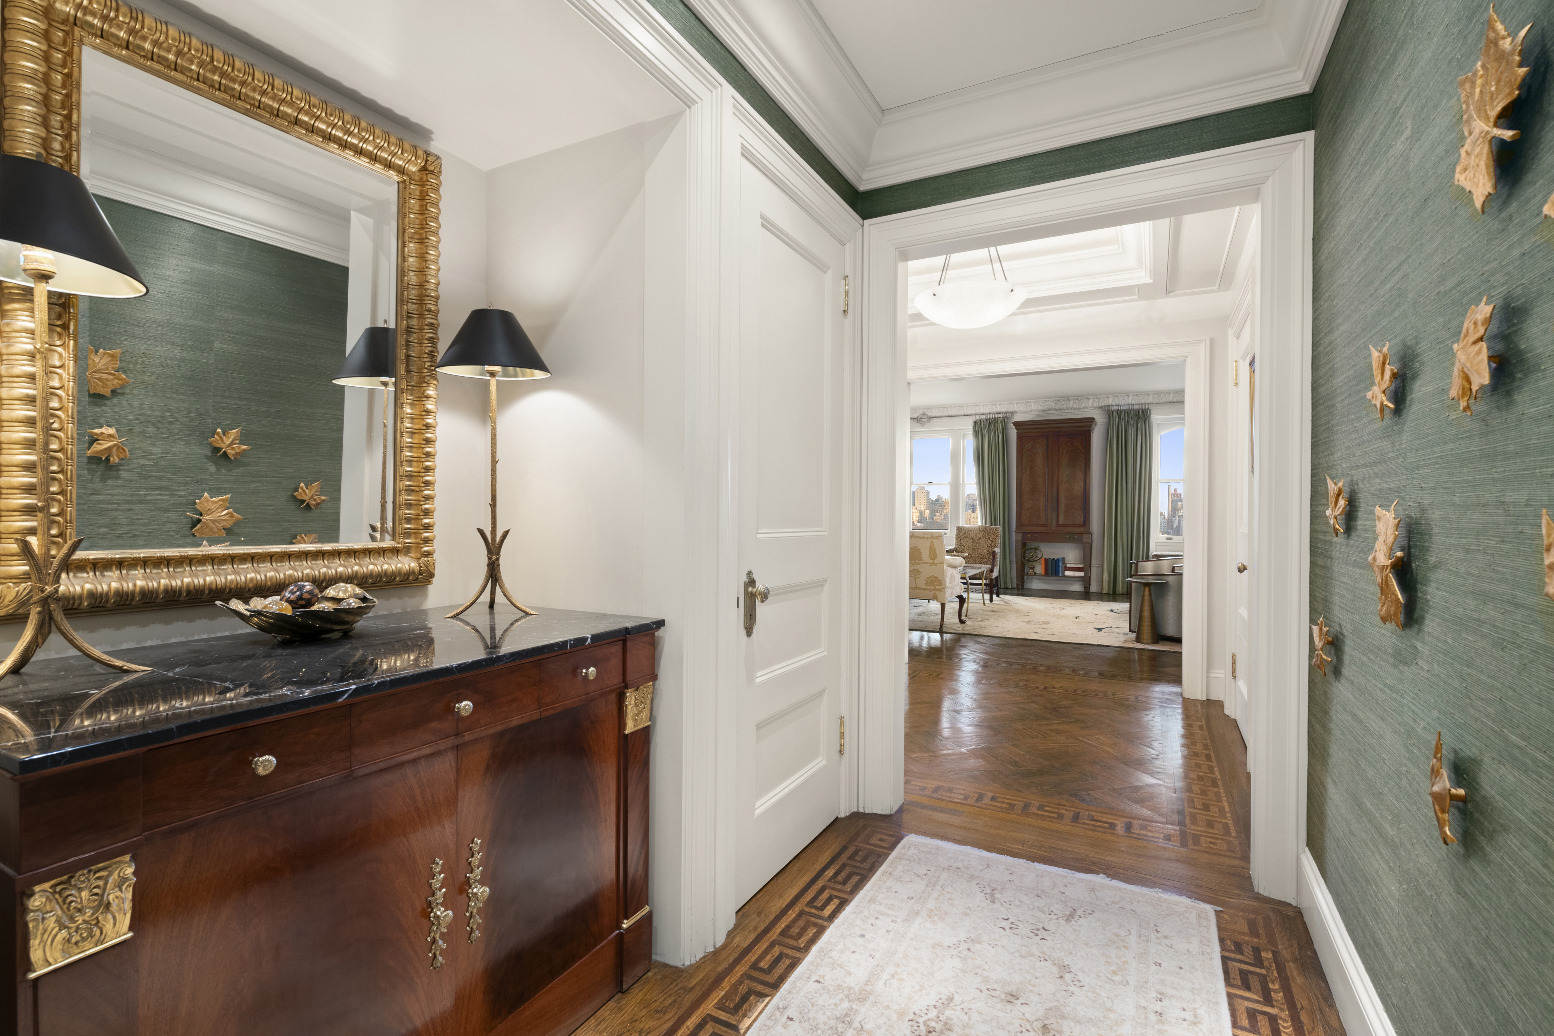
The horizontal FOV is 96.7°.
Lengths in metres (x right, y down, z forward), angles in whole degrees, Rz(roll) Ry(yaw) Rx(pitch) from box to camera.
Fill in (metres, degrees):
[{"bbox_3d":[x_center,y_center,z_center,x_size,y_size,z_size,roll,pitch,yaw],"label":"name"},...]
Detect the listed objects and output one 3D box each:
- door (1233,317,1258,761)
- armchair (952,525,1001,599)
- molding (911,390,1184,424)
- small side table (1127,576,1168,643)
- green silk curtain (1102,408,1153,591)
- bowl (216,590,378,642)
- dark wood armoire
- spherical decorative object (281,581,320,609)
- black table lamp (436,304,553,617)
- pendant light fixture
[{"bbox_3d":[2.511,0.054,3.666,0.050,2.220,0.840,1,0,29],"label":"door"},{"bbox_3d":[2.789,0.622,9.765,0.720,1.025,0.770,1,0,29],"label":"armchair"},{"bbox_3d":[4.112,-1.827,11.034,4.300,0.160,0.140,1,0,29],"label":"molding"},{"bbox_3d":[3.479,0.865,6.487,0.350,0.590,0.350,1,0,29],"label":"small side table"},{"bbox_3d":[5.260,-0.253,10.344,0.640,2.810,0.180,1,0,29],"label":"green silk curtain"},{"bbox_3d":[-1.046,0.216,1.525,0.210,0.092,0.310,1,0,29],"label":"bowl"},{"bbox_3d":[4.292,-0.184,10.700,1.150,2.650,0.470,1,0,29],"label":"dark wood armoire"},{"bbox_3d":[-1.058,0.174,1.532,0.073,0.073,0.073,1,0,29],"label":"spherical decorative object"},{"bbox_3d":[-0.779,-0.167,1.899,0.287,0.856,0.287,1,0,29],"label":"black table lamp"},{"bbox_3d":[1.077,-1.415,3.852,0.610,0.720,0.610,1,0,29],"label":"pendant light fixture"}]

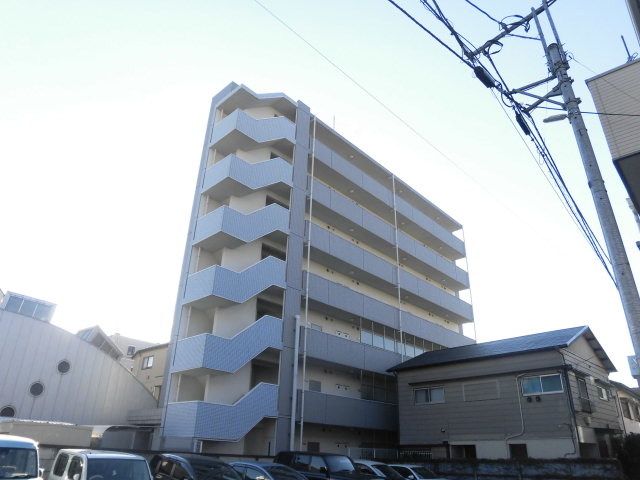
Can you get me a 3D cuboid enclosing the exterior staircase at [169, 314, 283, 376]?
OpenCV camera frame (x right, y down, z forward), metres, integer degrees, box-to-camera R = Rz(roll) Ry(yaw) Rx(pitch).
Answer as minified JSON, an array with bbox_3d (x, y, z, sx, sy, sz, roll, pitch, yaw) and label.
[{"bbox_3d":[-3.898,4.642,19.541,2.215,2.733,3.970,-21,-34,39],"label":"exterior staircase"}]

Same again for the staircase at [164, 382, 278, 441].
[{"bbox_3d":[-3.971,7.049,18.376,2.215,2.283,3.970,-21,-34,39],"label":"staircase"}]

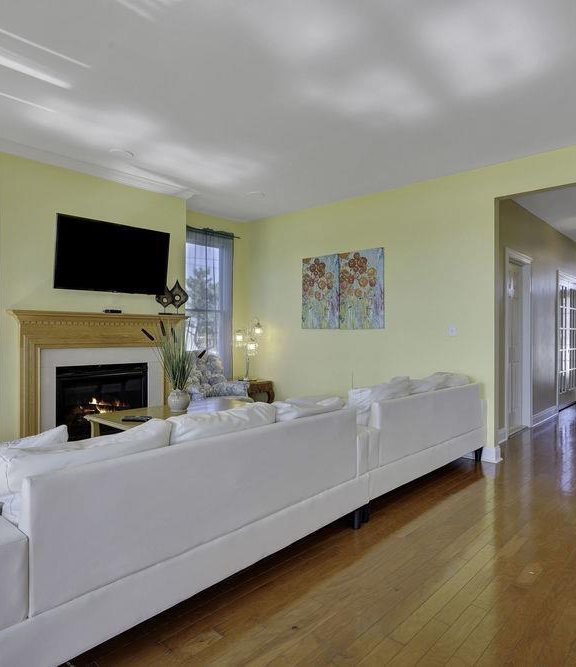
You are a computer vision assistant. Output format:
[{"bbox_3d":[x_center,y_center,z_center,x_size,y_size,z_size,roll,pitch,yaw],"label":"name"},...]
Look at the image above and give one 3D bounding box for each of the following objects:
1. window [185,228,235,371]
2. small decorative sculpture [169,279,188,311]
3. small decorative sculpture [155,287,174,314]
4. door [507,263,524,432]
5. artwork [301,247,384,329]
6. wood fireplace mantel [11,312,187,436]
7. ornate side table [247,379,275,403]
[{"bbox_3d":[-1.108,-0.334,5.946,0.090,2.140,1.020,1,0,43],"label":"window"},{"bbox_3d":[-1.225,-0.388,4.960,0.070,0.390,0.250,1,0,43],"label":"small decorative sculpture"},{"bbox_3d":[-1.326,-0.355,4.822,0.070,0.320,0.215,1,0,43],"label":"small decorative sculpture"},{"bbox_3d":[2.716,0.177,5.384,0.040,2.030,0.810,0,0,43],"label":"door"},{"bbox_3d":[0.629,-0.501,5.335,1.210,0.900,0.030,0,0,43],"label":"artwork"},{"bbox_3d":[-1.764,0.480,4.390,0.190,1.340,1.740,1,0,43],"label":"wood fireplace mantel"},{"bbox_3d":[-0.571,0.884,5.819,0.520,0.530,0.580,1,0,43],"label":"ornate side table"}]

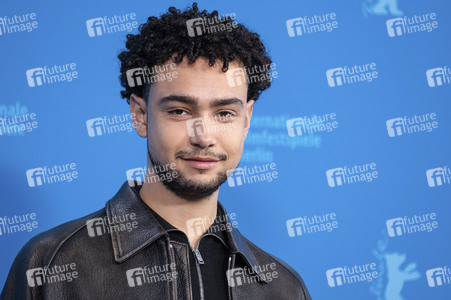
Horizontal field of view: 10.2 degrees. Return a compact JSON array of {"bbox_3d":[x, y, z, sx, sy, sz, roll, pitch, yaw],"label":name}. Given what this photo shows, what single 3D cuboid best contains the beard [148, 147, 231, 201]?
[{"bbox_3d":[-0.049,0.032,3.460,0.112,0.071,0.080,2,2,-11],"label":"beard"}]

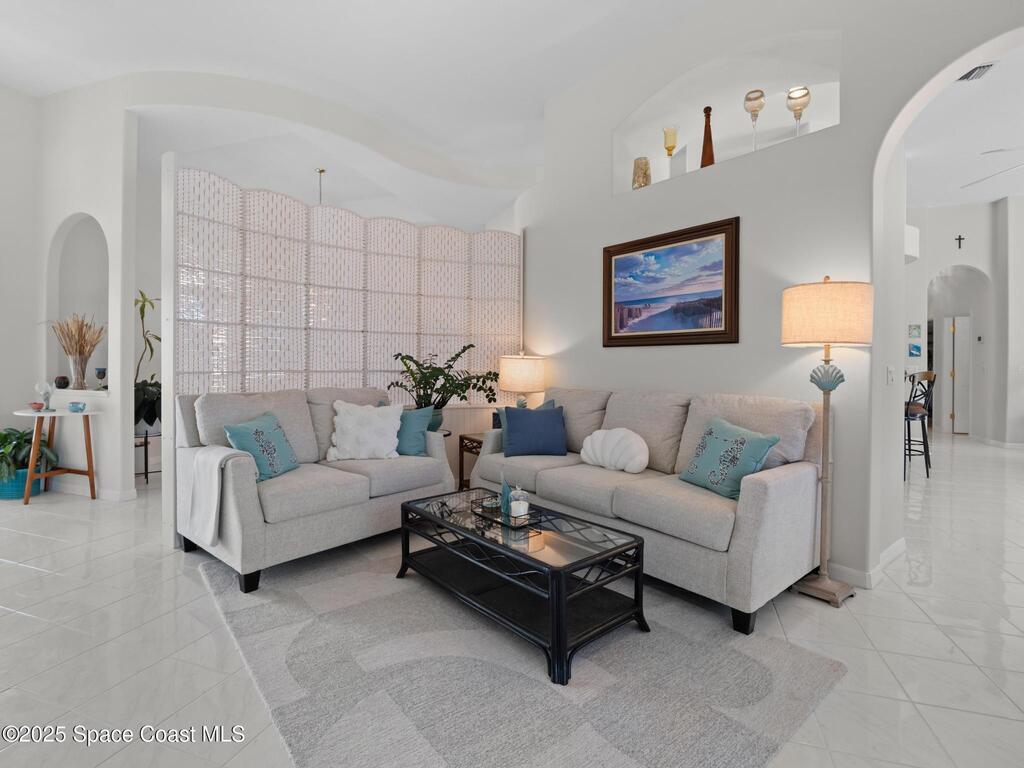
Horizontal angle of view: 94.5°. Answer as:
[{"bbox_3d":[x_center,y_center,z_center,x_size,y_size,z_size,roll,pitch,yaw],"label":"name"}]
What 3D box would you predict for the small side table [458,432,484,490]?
[{"bbox_3d":[-0.080,0.740,4.173,0.550,0.570,0.550,-1,2,-40],"label":"small side table"}]

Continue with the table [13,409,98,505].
[{"bbox_3d":[-3.960,0.620,4.118,0.550,0.755,0.550,-1,2,-44],"label":"table"}]

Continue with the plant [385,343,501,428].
[{"bbox_3d":[-0.622,0.041,4.300,0.800,0.790,0.900,1,2,40],"label":"plant"}]

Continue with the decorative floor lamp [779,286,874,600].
[{"bbox_3d":[1.590,0.269,2.407,0.400,1.615,0.400,-1,2,-41],"label":"decorative floor lamp"}]

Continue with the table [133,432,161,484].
[{"bbox_3d":[-3.800,0.734,4.923,0.500,0.540,0.500,1,2,40],"label":"table"}]

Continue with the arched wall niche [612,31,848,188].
[{"bbox_3d":[1.355,-1.759,3.168,0.250,0.685,1.475,-2,2,-42],"label":"arched wall niche"}]

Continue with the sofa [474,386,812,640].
[{"bbox_3d":[0.703,0.568,3.172,0.932,0.977,2.132,-1,2,-40],"label":"sofa"}]

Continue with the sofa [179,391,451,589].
[{"bbox_3d":[-1.278,0.560,3.302,1.000,0.980,1.500,1,2,40],"label":"sofa"}]

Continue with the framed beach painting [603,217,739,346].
[{"bbox_3d":[1.111,-0.680,3.442,0.040,0.804,1.090,-1,2,-40],"label":"framed beach painting"}]

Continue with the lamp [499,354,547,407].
[{"bbox_3d":[0.107,0.053,4.423,0.420,0.692,0.420,0,1,0],"label":"lamp"}]

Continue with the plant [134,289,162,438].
[{"bbox_3d":[-3.692,-0.208,4.800,0.500,1.481,0.500,-1,2,-37],"label":"plant"}]

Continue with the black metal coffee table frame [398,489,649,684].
[{"bbox_3d":[-0.011,0.875,2.340,0.538,0.418,1.170,-1,2,-40],"label":"black metal coffee table frame"}]

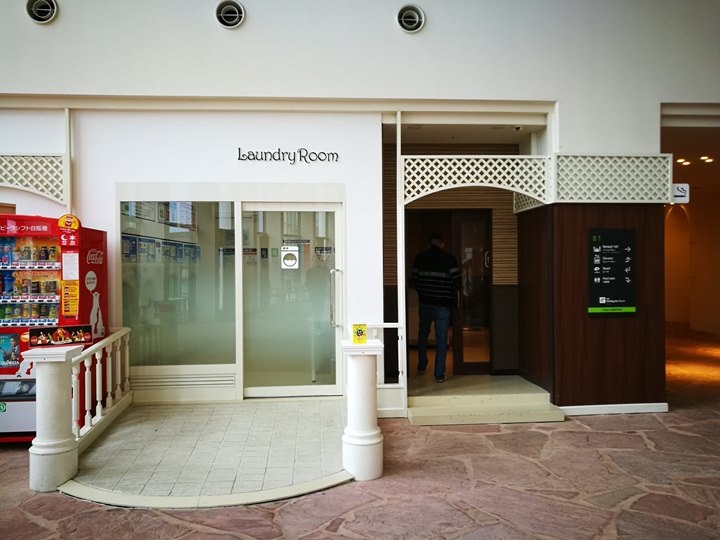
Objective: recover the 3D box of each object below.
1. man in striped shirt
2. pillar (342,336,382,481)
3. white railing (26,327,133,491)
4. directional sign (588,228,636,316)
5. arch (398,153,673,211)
[{"bbox_3d":[0.860,0.406,6.411,0.570,1.680,0.450,-1,1,-5],"label":"man in striped shirt"},{"bbox_3d":[0.011,1.001,4.069,0.285,0.945,0.285,-1,1,-5],"label":"pillar"},{"bbox_3d":[-2.203,1.017,4.546,0.300,0.950,1.508,-1,1,-5],"label":"white railing"},{"bbox_3d":[2.526,0.030,5.625,0.504,0.868,0.040,-1,1,-5],"label":"directional sign"},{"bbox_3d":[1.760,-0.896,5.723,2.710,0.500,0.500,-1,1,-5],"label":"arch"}]

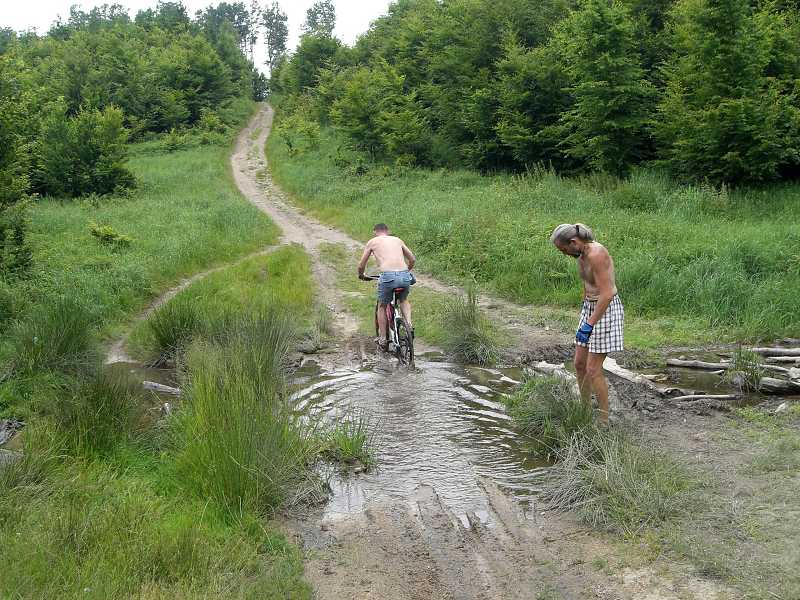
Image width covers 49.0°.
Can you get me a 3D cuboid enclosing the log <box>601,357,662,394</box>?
[{"bbox_3d":[2.511,0.815,9.550,0.150,0.140,0.948,-1,10,-15],"label":"log"}]

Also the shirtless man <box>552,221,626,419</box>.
[{"bbox_3d":[1.516,0.218,7.100,0.540,1.670,0.480,-1,4,-18],"label":"shirtless man"}]

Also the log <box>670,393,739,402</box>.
[{"bbox_3d":[3.047,0.984,8.750,0.735,0.050,0.060,-1,4,-16],"label":"log"}]

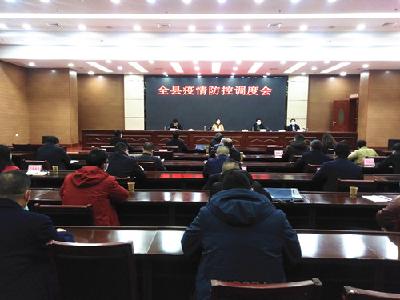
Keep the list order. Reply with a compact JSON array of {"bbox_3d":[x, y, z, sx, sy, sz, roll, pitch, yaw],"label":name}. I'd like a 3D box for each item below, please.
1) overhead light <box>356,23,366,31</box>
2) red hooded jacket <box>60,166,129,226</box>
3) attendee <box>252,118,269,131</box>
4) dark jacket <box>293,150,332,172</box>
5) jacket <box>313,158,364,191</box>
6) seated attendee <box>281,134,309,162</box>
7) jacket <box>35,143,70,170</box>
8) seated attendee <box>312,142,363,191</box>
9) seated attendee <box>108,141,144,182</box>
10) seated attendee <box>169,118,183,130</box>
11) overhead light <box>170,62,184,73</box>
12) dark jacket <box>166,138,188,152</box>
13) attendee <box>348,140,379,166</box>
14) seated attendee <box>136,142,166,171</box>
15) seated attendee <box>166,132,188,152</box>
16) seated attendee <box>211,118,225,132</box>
[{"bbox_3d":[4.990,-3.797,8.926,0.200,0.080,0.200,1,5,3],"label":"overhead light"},{"bbox_3d":[-0.969,0.502,2.706,0.540,0.760,0.580,2,6,10],"label":"red hooded jacket"},{"bbox_3d":[2.024,-0.394,9.807,0.520,1.290,0.700,1,6,2],"label":"attendee"},{"bbox_3d":[1.891,0.345,4.866,0.620,0.650,0.500,0,6,-6],"label":"dark jacket"},{"bbox_3d":[1.767,0.456,3.748,0.620,0.670,0.520,0,6,-6],"label":"jacket"},{"bbox_3d":[1.991,0.331,6.158,0.560,1.300,0.760,0,6,-3],"label":"seated attendee"},{"bbox_3d":[-2.662,0.180,5.250,0.560,0.660,0.420,1,5,3],"label":"jacket"},{"bbox_3d":[1.847,0.551,3.880,0.600,1.280,0.750,1,5,3],"label":"seated attendee"},{"bbox_3d":[-1.012,0.542,4.000,0.560,1.300,0.780,2,6,12],"label":"seated attendee"},{"bbox_3d":[-0.824,-0.430,9.927,0.520,1.290,0.700,1,6,2],"label":"seated attendee"},{"bbox_3d":[-0.862,-3.194,11.324,0.300,0.060,1.900,1,5,3],"label":"overhead light"},{"bbox_3d":[-0.588,0.050,7.385,0.560,0.650,0.480,1,6,2],"label":"dark jacket"},{"bbox_3d":[3.389,0.398,6.105,0.600,1.200,0.760,0,6,-3],"label":"attendee"},{"bbox_3d":[-0.873,0.446,5.200,0.520,1.200,0.750,1,5,3],"label":"seated attendee"},{"bbox_3d":[-0.597,0.169,7.500,0.560,1.290,0.750,1,6,2],"label":"seated attendee"},{"bbox_3d":[0.673,-0.527,10.800,0.500,1.250,0.700,1,5,3],"label":"seated attendee"}]

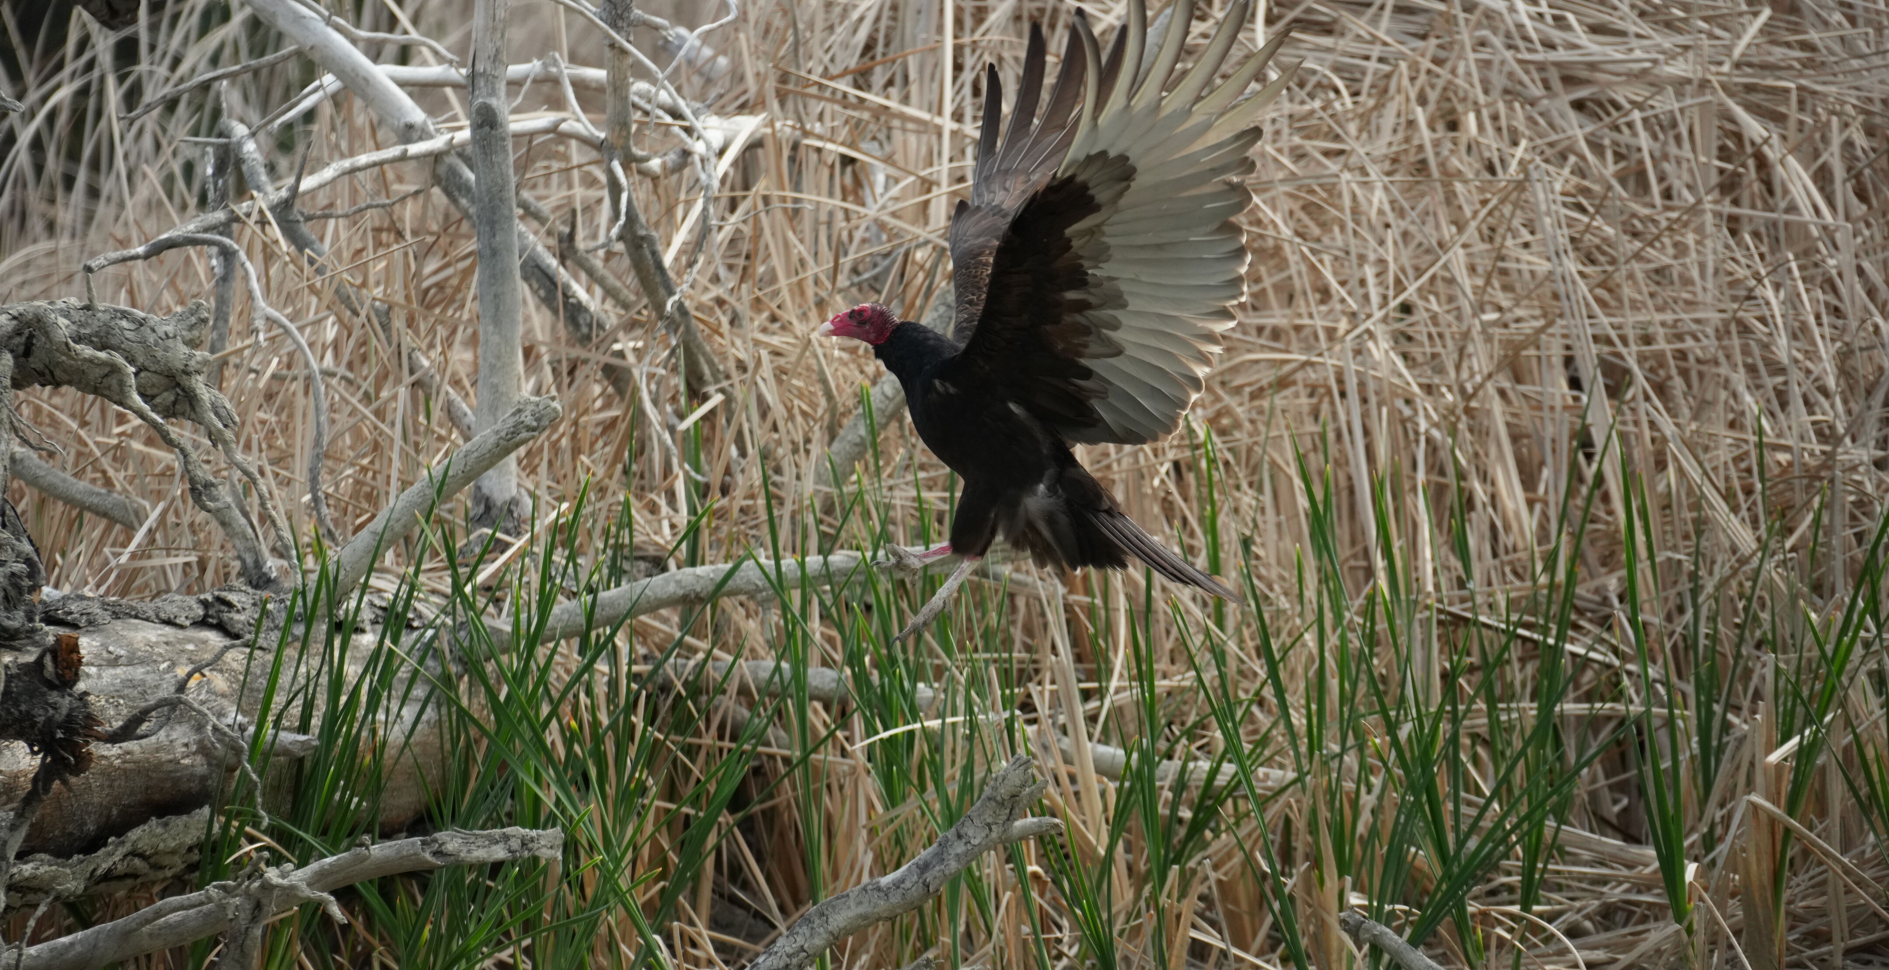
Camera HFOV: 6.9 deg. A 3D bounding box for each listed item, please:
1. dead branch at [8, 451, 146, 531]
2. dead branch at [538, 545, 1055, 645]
[{"bbox_3d":[-1.164,0.006,21.100,0.186,0.111,0.090,0,2,0],"label":"dead branch"},{"bbox_3d":[-0.207,0.142,20.400,0.668,0.128,0.180,0,2,0],"label":"dead branch"}]

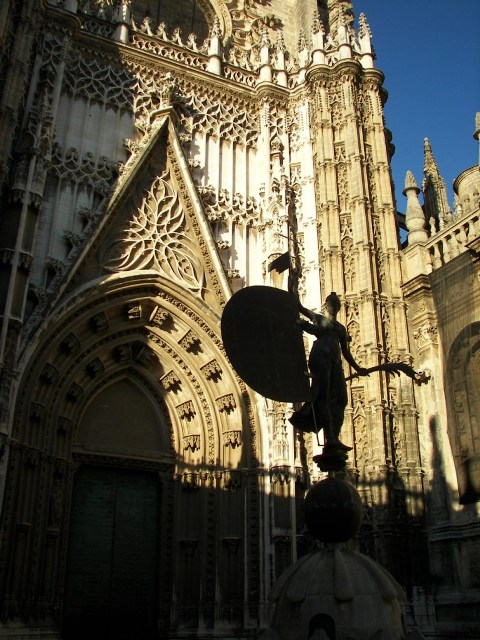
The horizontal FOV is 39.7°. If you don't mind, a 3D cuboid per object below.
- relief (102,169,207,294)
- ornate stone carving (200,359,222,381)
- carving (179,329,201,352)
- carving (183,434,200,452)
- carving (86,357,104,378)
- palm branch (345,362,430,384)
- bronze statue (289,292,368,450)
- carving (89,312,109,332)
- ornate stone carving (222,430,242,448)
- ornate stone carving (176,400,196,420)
[{"bbox_3d":[-3.518,-4.066,28.798,4.350,6.200,0.450,11,-28,-21],"label":"relief"},{"bbox_3d":[-1.274,2.191,29.761,0.750,0.650,0.500,-29,-6,3],"label":"ornate stone carving"},{"bbox_3d":[-2.258,0.917,29.758,0.750,0.680,0.500,-38,0,2],"label":"carving"},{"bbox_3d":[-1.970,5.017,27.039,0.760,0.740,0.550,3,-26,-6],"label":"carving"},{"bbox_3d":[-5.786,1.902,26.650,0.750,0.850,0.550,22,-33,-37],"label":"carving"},{"bbox_3d":[3.055,1.105,13.882,1.700,0.420,0.350,-3,-24,8],"label":"palm branch"},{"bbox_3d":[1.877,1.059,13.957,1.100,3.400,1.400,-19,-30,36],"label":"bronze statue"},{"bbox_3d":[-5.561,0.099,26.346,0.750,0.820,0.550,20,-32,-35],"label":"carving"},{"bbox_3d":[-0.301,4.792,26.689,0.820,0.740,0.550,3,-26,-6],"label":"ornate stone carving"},{"bbox_3d":[-2.402,4.040,29.880,0.720,0.620,0.500,-19,-14,4],"label":"ornate stone carving"}]

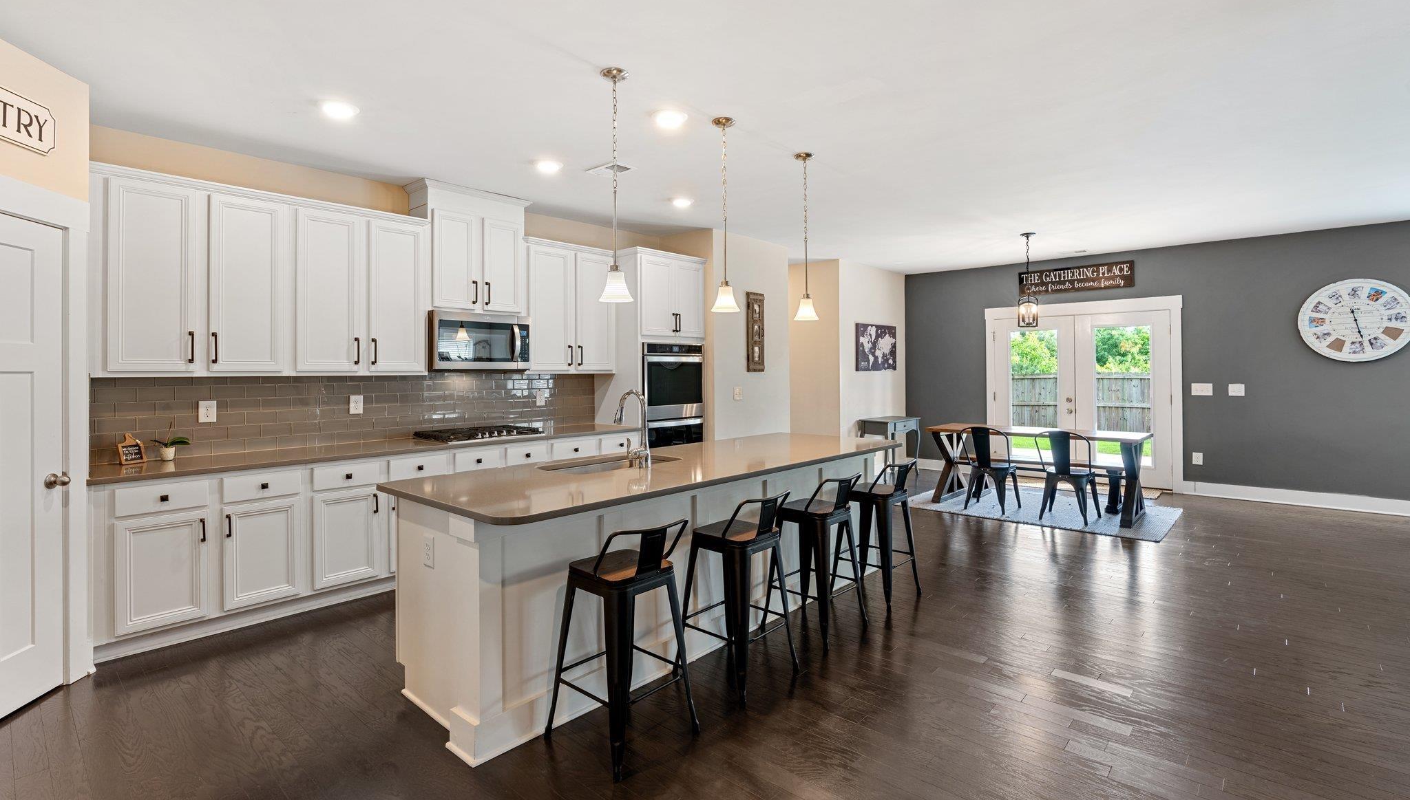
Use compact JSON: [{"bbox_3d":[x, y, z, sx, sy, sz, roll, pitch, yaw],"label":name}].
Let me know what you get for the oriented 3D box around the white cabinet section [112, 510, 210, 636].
[{"bbox_3d":[-2.917,0.857,3.332,0.500,0.562,0.367,1,2,43],"label":"white cabinet section"}]

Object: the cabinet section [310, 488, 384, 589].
[{"bbox_3d":[-2.342,0.819,3.957,0.500,0.569,0.376,1,2,43],"label":"cabinet section"}]

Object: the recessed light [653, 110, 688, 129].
[{"bbox_3d":[-0.188,-1.514,3.395,0.190,0.030,0.190,0,2,0],"label":"recessed light"}]

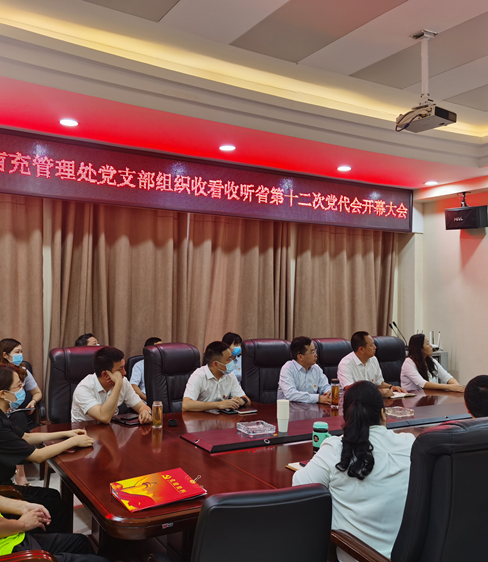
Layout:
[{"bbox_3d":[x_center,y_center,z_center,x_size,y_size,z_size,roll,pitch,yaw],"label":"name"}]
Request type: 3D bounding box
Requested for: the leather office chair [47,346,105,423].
[{"bbox_3d":[-1.050,1.059,3.980,0.620,1.180,0.700,1,-2,-30],"label":"leather office chair"}]

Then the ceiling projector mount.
[{"bbox_3d":[1.269,-1.415,4.102,0.290,0.700,0.330,1,-2,-34],"label":"ceiling projector mount"}]

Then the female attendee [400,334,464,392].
[{"bbox_3d":[1.570,1.070,4.920,0.480,1.220,0.750,2,-3,-42],"label":"female attendee"}]

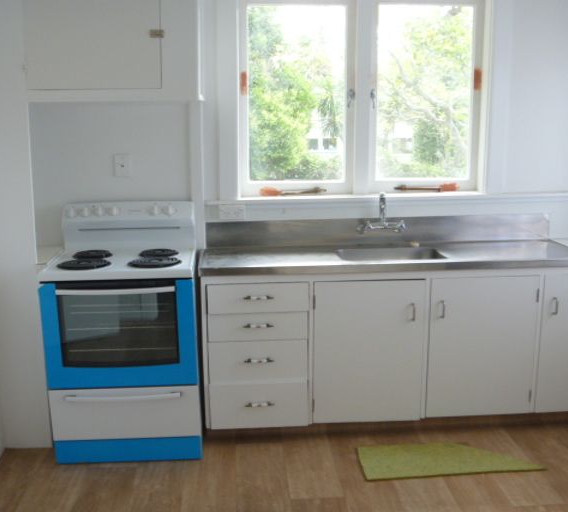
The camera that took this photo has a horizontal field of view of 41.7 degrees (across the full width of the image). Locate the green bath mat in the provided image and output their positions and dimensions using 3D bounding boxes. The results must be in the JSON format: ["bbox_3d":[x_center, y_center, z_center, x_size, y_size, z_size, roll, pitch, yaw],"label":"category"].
[{"bbox_3d":[0.737,0.903,3.351,0.791,0.012,0.308,-2,12,-4],"label":"green bath mat"}]

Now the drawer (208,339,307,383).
[{"bbox_3d":[-0.133,0.448,3.632,0.453,0.194,0.455,-2,12,-4],"label":"drawer"}]

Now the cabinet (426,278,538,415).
[{"bbox_3d":[0.920,0.385,3.742,0.527,0.682,0.489,-2,12,-4],"label":"cabinet"}]

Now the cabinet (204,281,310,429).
[{"bbox_3d":[-0.136,0.420,3.660,0.467,0.698,0.489,-2,12,-4],"label":"cabinet"}]

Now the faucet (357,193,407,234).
[{"bbox_3d":[0.493,-0.211,3.760,0.240,0.205,0.180,-2,12,-4],"label":"faucet"}]

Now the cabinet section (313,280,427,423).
[{"bbox_3d":[0.362,0.381,3.520,0.496,0.647,0.470,-1,11,-4],"label":"cabinet section"}]

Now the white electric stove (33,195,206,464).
[{"bbox_3d":[-0.713,0.334,3.450,0.637,1.118,0.593,-2,12,-4],"label":"white electric stove"}]

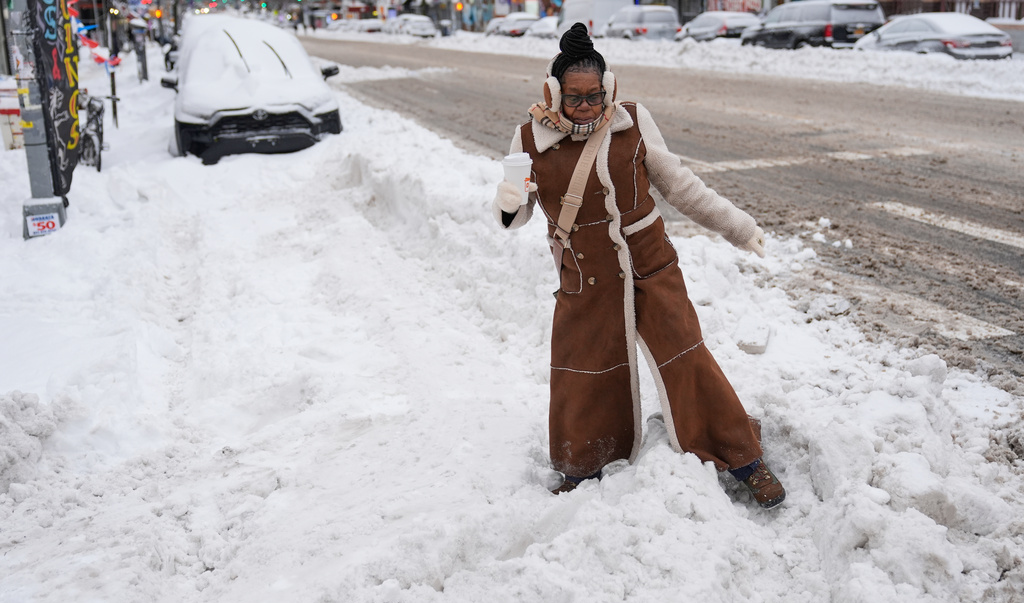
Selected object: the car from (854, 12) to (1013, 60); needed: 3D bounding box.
[{"bbox_3d":[11.268,-7.018,31.485,1.820,1.470,4.750,-5,15,-15],"label":"car"}]

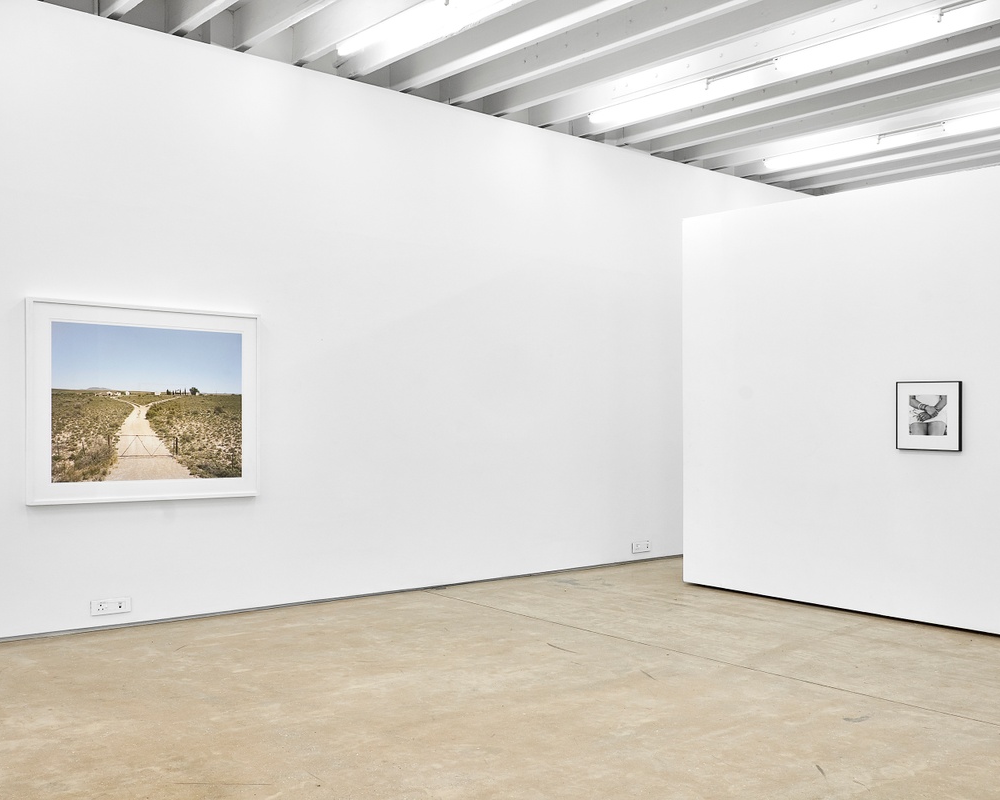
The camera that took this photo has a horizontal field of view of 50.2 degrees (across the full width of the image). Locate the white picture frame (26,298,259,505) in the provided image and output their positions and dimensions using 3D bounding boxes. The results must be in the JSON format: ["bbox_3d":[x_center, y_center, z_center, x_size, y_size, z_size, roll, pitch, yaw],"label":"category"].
[{"bbox_3d":[-2.440,0.030,7.476,1.650,1.350,0.060,1,-1,-41],"label":"white picture frame"}]

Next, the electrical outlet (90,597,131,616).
[{"bbox_3d":[-2.666,1.414,7.309,0.282,0.104,0.012,1,-1,-41],"label":"electrical outlet"}]

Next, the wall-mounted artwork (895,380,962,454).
[{"bbox_3d":[3.045,0.116,7.571,0.028,0.482,0.479,1,-1,-41],"label":"wall-mounted artwork"}]

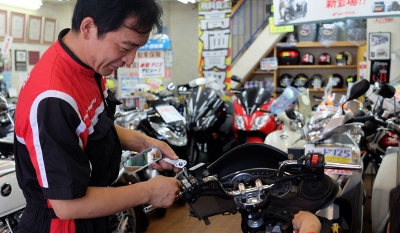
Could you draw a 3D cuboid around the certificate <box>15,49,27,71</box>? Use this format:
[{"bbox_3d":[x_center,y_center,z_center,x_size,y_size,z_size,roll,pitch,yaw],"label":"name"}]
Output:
[{"bbox_3d":[-2.908,-0.906,7.400,0.030,0.350,0.280,2,5,20],"label":"certificate"}]

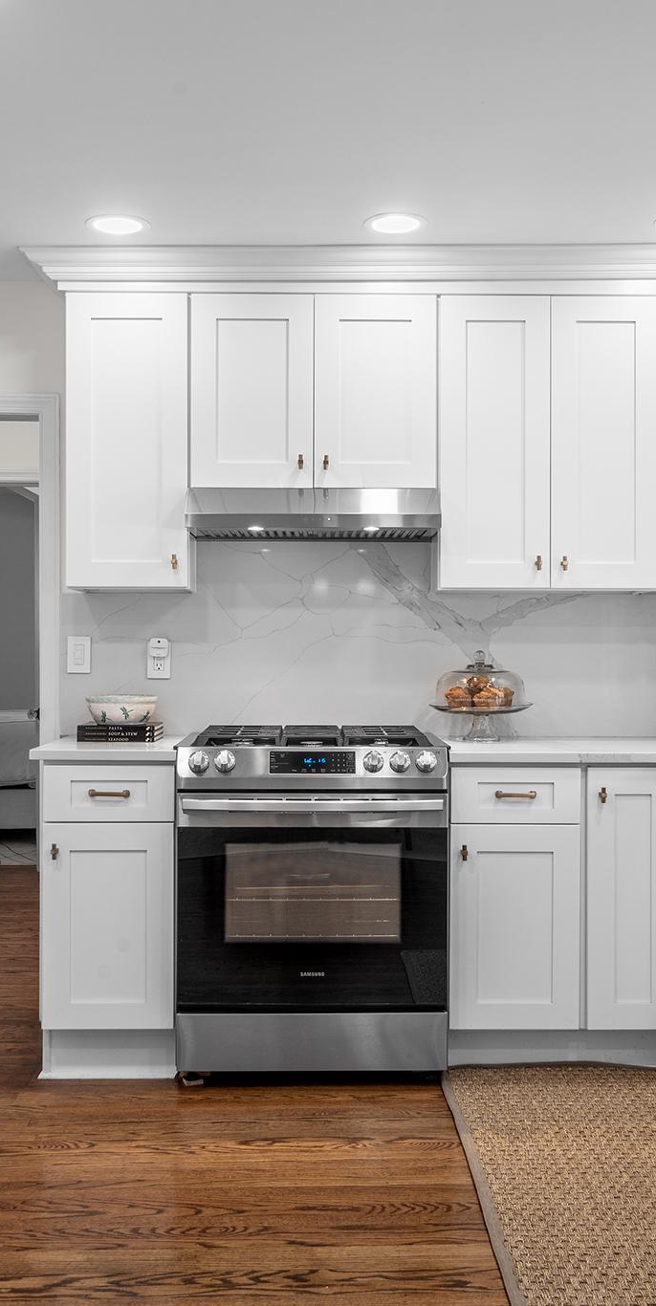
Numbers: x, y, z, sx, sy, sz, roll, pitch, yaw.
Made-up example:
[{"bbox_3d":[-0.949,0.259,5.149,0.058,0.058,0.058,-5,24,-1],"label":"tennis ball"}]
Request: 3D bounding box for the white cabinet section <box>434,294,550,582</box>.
[{"bbox_3d":[0.510,-0.643,4.145,0.345,0.898,0.330,0,0,0],"label":"white cabinet section"}]

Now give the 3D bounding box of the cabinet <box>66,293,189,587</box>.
[{"bbox_3d":[-0.617,-0.648,4.166,0.380,0.910,0.325,0,0,-1],"label":"cabinet"}]

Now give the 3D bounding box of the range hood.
[{"bbox_3d":[-0.048,-0.441,4.109,0.758,0.141,0.445,0,0,-1],"label":"range hood"}]

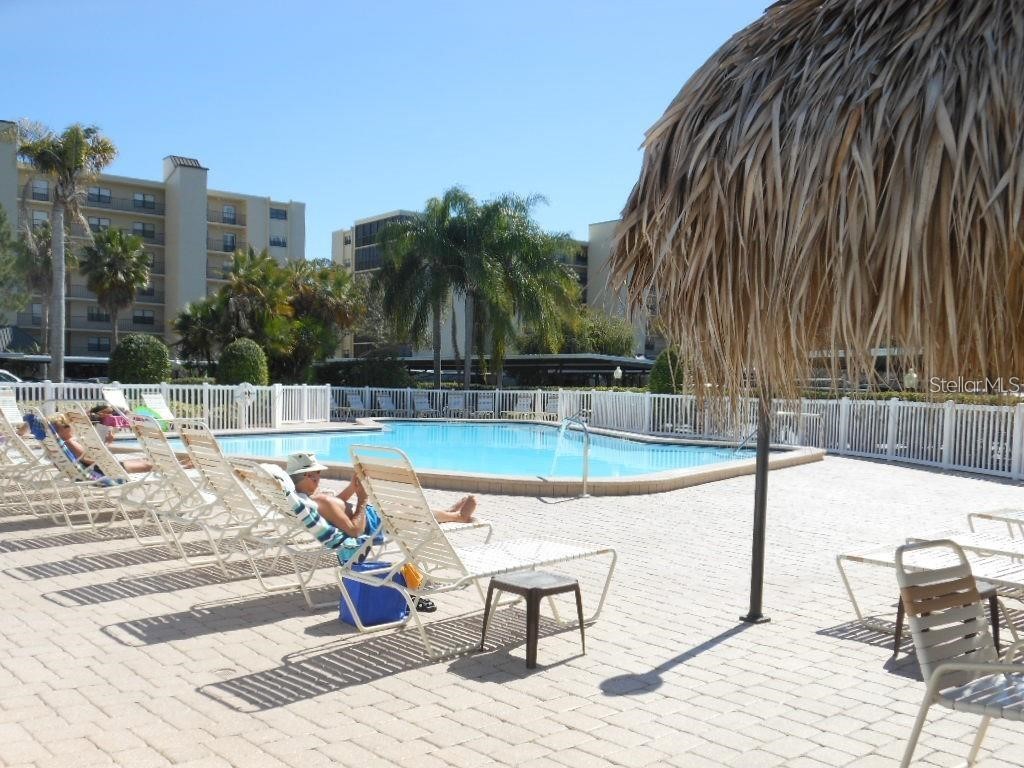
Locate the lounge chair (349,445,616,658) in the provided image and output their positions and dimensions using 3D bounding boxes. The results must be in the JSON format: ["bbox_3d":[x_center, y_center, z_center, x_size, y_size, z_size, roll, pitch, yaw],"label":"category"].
[{"bbox_3d":[-0.187,0.953,6.154,1.800,1.160,0.690,1,1,-42],"label":"lounge chair"}]

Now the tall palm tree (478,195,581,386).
[{"bbox_3d":[0.329,-3.360,41.032,4.800,9.200,4.800,1,0,0],"label":"tall palm tree"}]

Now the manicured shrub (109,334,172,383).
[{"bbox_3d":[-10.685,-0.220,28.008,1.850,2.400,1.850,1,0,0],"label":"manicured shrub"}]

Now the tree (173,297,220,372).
[{"bbox_3d":[-12.887,-1.243,40.000,2.200,4.680,2.200,1,0,0],"label":"tree"}]

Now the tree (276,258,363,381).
[{"bbox_3d":[-6.934,-1.700,35.020,3.100,5.600,3.100,1,0,0],"label":"tree"}]

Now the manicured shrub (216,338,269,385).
[{"bbox_3d":[-8.558,-0.109,31.000,1.650,2.670,1.650,1,0,0],"label":"manicured shrub"}]

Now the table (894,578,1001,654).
[{"bbox_3d":[2.559,1.388,5.720,0.430,0.430,0.430,1,1,-45],"label":"table"}]

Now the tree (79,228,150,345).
[{"bbox_3d":[-23.617,-4.218,58.000,4.200,10.040,4.200,1,0,0],"label":"tree"}]

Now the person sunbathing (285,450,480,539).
[{"bbox_3d":[-0.920,0.800,7.200,1.620,0.620,0.560,1,0,-44],"label":"person sunbathing"}]

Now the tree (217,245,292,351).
[{"bbox_3d":[-11.036,-2.393,42.000,3.300,7.050,3.300,1,0,0],"label":"tree"}]

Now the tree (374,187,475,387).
[{"bbox_3d":[-3.298,-3.344,39.500,4.500,9.290,4.500,1,0,0],"label":"tree"}]

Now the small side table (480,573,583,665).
[{"bbox_3d":[0.125,1.329,5.593,0.430,0.430,0.430,1,1,-41],"label":"small side table"}]

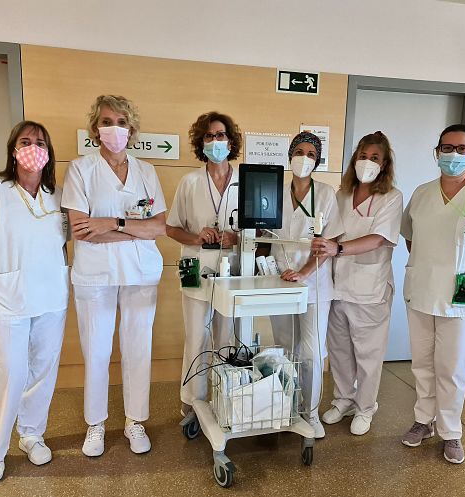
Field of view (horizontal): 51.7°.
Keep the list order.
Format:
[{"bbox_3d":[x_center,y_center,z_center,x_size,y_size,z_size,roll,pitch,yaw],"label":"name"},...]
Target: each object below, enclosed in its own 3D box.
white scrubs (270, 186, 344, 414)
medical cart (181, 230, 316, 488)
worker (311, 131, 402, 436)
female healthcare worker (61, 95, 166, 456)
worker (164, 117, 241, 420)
[{"bbox_3d":[0.365,0.284,2.596,0.402,1.282,0.340,4,9,15],"label":"white scrubs"},{"bbox_3d":[0.088,0.490,2.407,0.510,1.157,0.520,-2,10,-25],"label":"medical cart"},{"bbox_3d":[0.685,0.200,2.702,0.515,1.677,0.450,7,10,30],"label":"worker"},{"bbox_3d":[-0.594,0.155,2.398,0.508,1.774,0.360,0,9,-10],"label":"female healthcare worker"},{"bbox_3d":[-0.154,0.133,2.696,0.425,1.753,0.380,0,9,-10],"label":"worker"}]

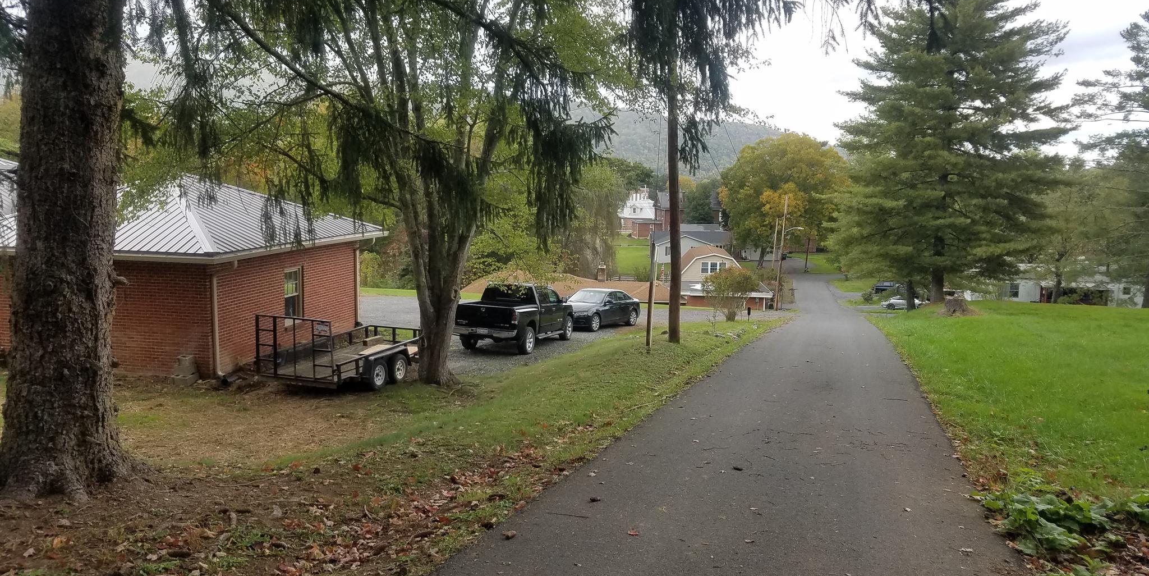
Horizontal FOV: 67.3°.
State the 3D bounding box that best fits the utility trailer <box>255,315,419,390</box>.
[{"bbox_3d":[-4.764,1.160,19.822,2.350,1.570,5.400,4,6,17],"label":"utility trailer"}]

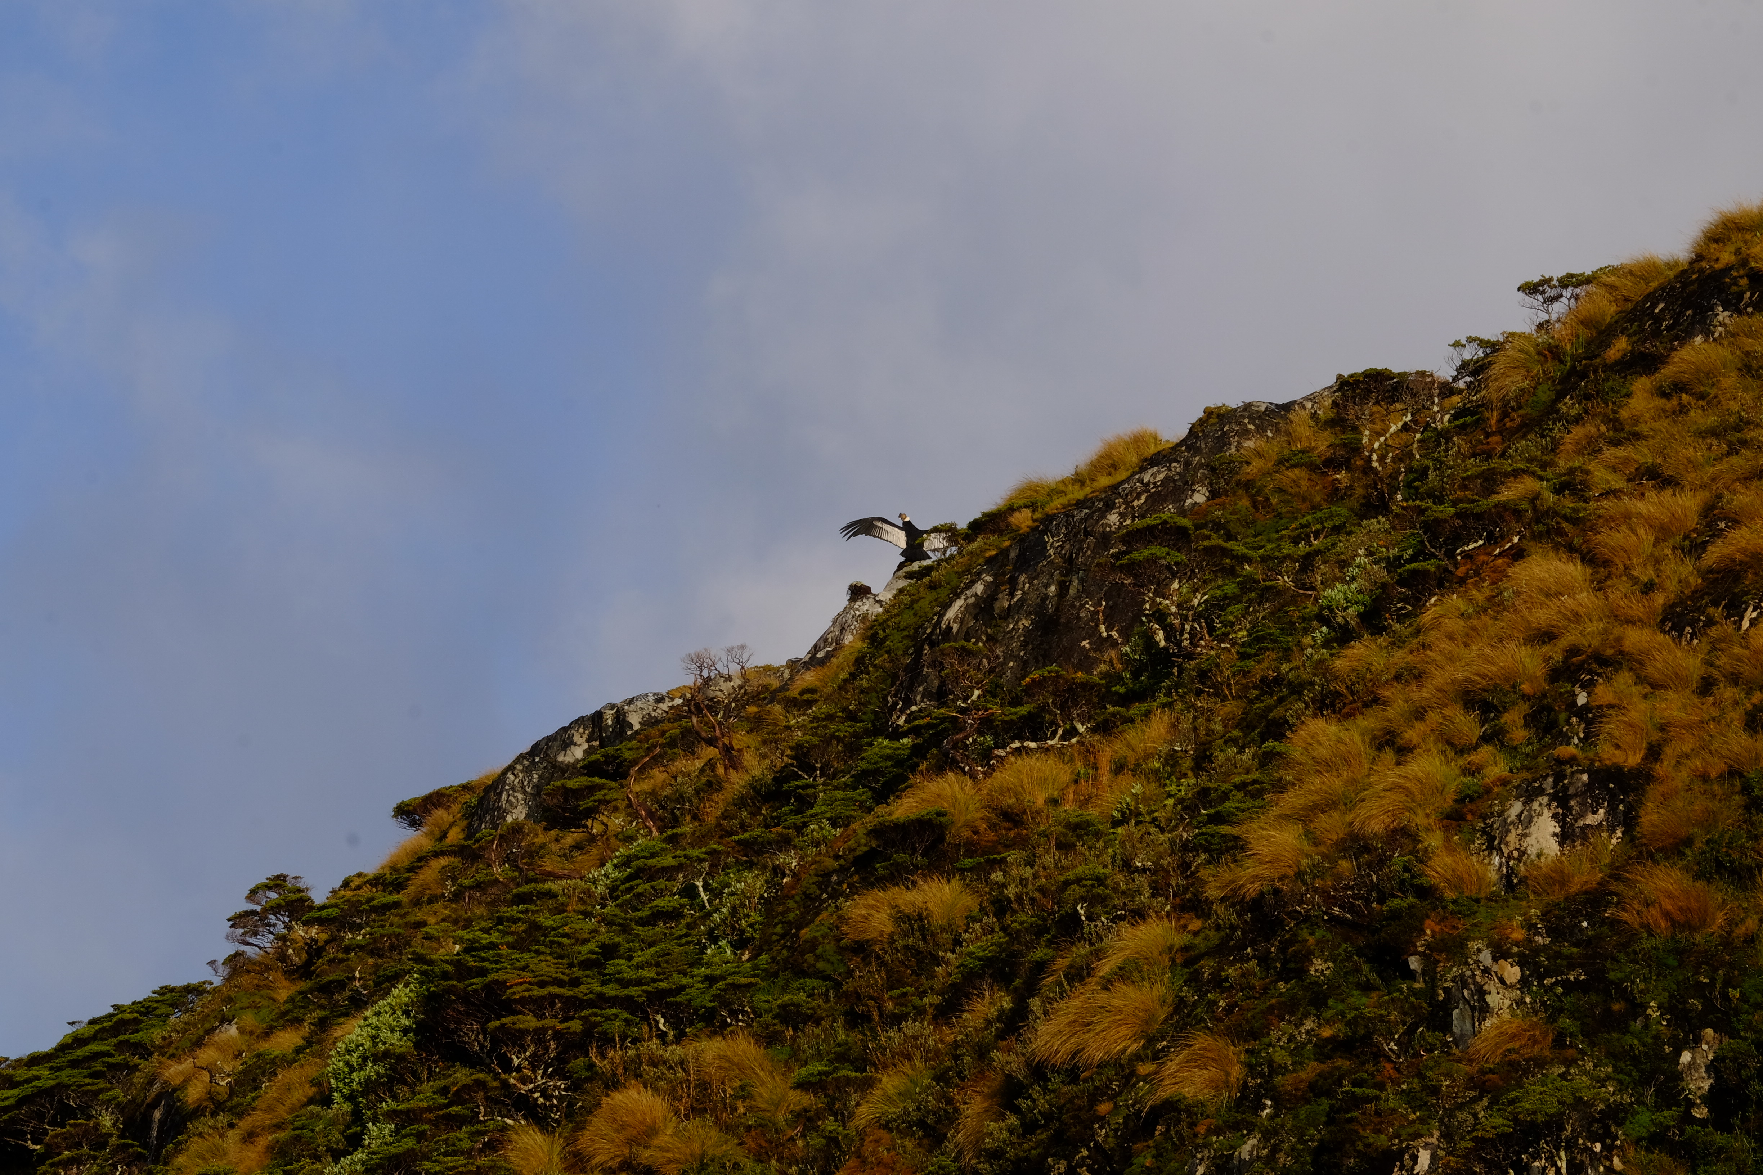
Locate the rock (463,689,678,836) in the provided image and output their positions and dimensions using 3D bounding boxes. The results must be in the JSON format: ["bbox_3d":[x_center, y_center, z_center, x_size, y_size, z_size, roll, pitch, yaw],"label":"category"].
[{"bbox_3d":[-5.523,3.115,184.500,3.800,2.400,2.700,0,-12,0],"label":"rock"}]

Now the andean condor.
[{"bbox_3d":[0.460,-0.895,185.500,2.400,0.870,0.800,3,-12,-14],"label":"andean condor"}]

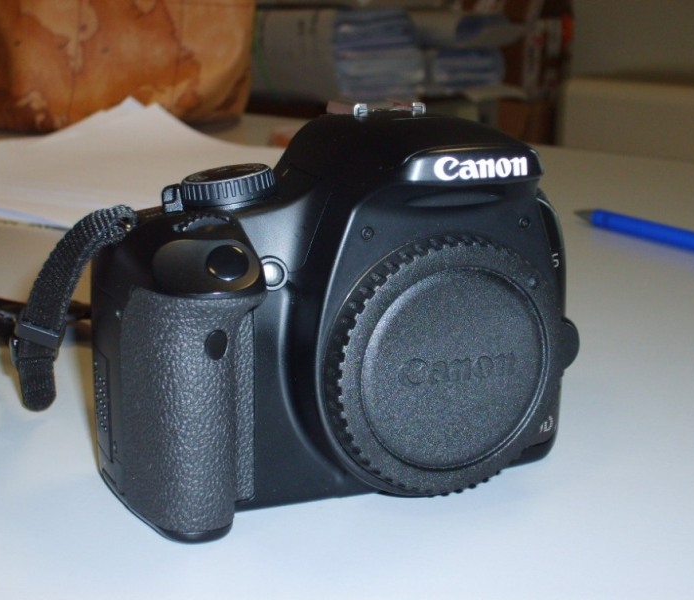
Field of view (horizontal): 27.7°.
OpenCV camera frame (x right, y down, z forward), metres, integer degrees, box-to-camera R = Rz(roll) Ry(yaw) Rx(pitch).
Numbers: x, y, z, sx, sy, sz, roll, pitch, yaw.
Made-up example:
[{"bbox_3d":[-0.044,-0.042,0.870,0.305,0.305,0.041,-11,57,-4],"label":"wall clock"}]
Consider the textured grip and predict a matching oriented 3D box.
[{"bbox_3d":[-0.037,0.025,0.346,0.032,0.060,0.026,-5,13,-22],"label":"textured grip"}]

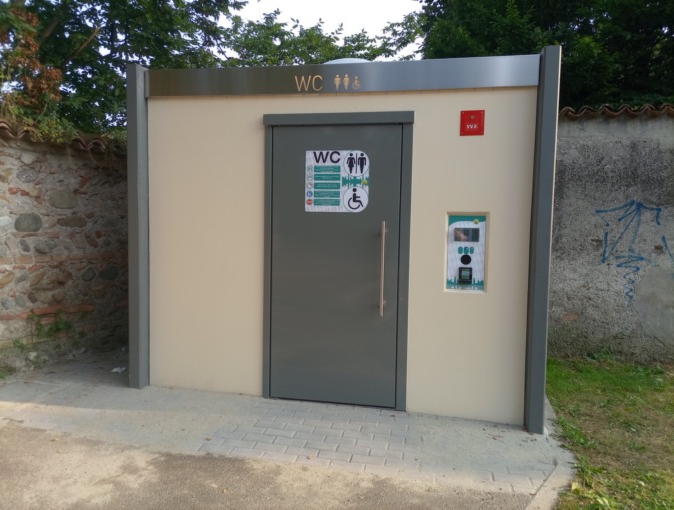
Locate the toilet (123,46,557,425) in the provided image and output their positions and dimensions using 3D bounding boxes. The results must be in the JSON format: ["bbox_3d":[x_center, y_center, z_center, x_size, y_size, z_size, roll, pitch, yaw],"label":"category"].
[{"bbox_3d":[0.143,-0.232,5.070,3.170,2.624,2.200,2,5,13],"label":"toilet"}]

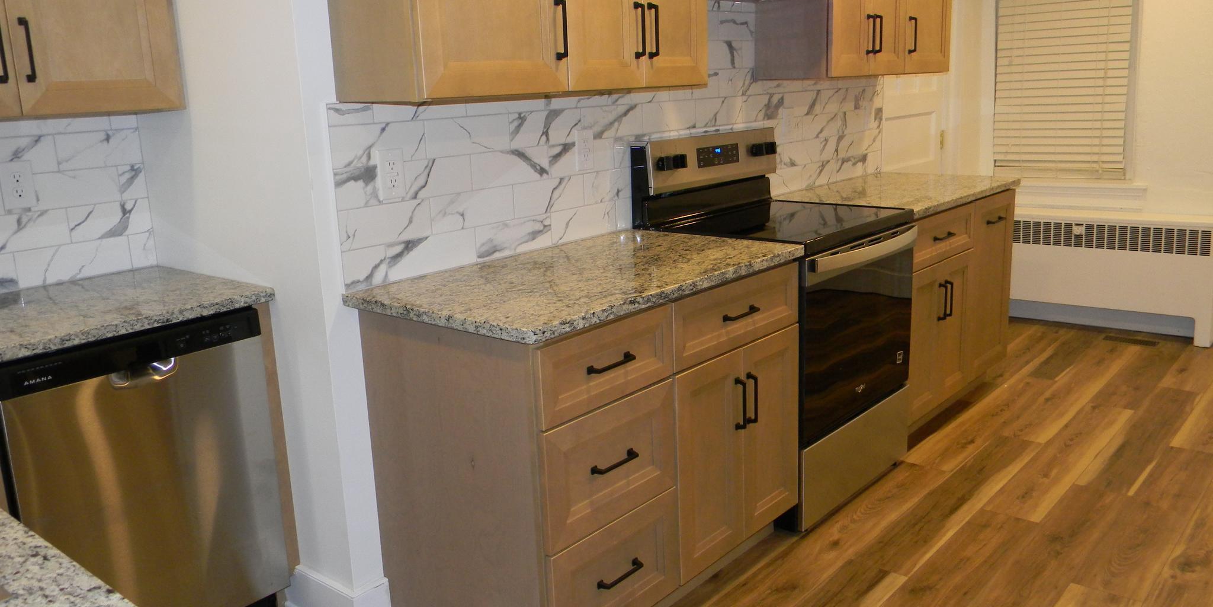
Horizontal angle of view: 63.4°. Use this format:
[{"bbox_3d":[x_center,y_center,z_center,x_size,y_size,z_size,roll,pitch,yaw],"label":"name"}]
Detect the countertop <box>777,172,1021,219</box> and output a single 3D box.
[{"bbox_3d":[1.179,-0.448,4.006,0.642,0.032,1.107,9,17,39],"label":"countertop"}]

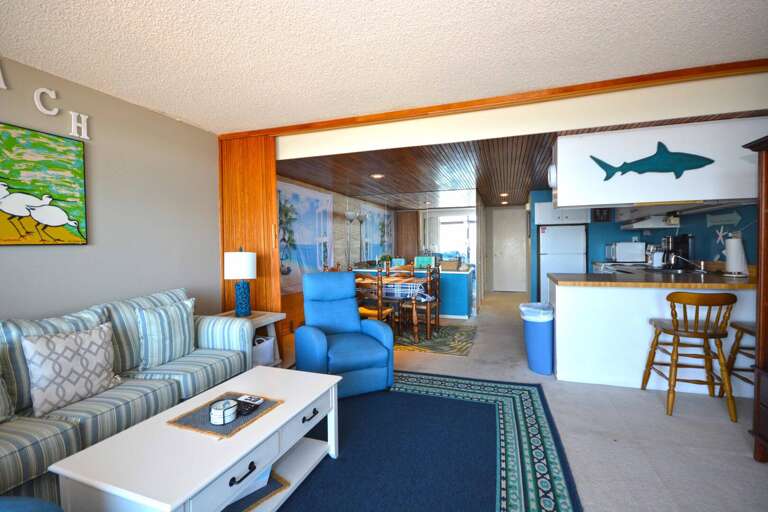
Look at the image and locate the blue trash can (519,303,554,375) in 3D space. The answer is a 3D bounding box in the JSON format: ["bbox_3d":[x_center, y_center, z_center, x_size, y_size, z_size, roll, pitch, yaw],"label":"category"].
[{"bbox_3d":[1.517,0.797,3.417,0.330,0.640,0.330,0,2,19],"label":"blue trash can"}]

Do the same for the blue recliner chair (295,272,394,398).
[{"bbox_3d":[-0.450,0.666,3.202,0.770,0.980,0.860,-2,2,-22],"label":"blue recliner chair"}]

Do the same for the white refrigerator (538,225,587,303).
[{"bbox_3d":[3.218,0.194,6.220,0.700,1.580,0.700,0,2,19],"label":"white refrigerator"}]

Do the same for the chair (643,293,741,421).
[{"bbox_3d":[2.312,0.696,2.603,0.470,0.880,0.480,0,2,22],"label":"chair"}]

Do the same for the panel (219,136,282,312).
[{"bbox_3d":[-1.504,-0.084,3.874,0.780,2.450,0.100,0,2,19],"label":"panel"}]

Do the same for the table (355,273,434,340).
[{"bbox_3d":[0.171,0.703,4.870,1.000,0.760,1.050,0,2,19],"label":"table"}]

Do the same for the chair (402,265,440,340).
[{"bbox_3d":[0.474,0.594,4.706,0.500,0.980,0.460,0,2,19],"label":"chair"}]

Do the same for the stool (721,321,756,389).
[{"bbox_3d":[2.812,0.695,2.428,0.470,0.880,0.480,0,2,22],"label":"stool"}]

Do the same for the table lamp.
[{"bbox_3d":[-1.429,0.260,3.481,0.320,0.680,0.320,0,2,19],"label":"table lamp"}]

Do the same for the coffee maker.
[{"bbox_3d":[3.504,-0.039,4.073,0.290,0.370,0.210,0,2,19],"label":"coffee maker"}]

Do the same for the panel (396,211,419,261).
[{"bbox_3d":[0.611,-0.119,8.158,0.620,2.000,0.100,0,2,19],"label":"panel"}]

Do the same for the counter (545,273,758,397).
[{"bbox_3d":[2.488,0.657,3.166,1.700,0.910,0.750,0,2,19],"label":"counter"}]

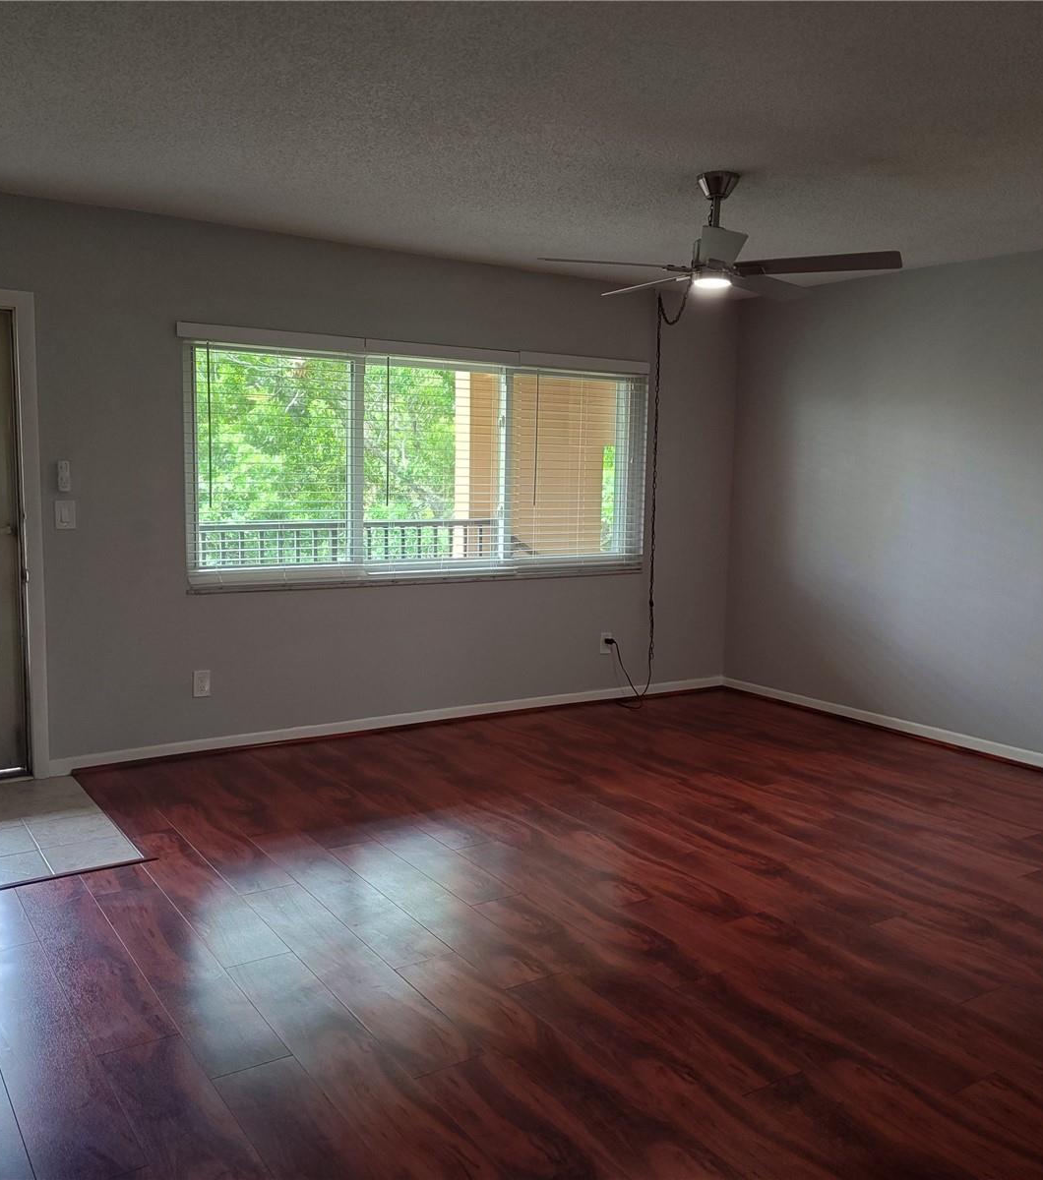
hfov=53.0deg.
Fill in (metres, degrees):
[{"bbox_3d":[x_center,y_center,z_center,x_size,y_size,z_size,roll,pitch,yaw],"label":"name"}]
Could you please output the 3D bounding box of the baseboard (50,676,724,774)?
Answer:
[{"bbox_3d":[-0.371,0.696,5.669,4.030,0.083,0.020,-3,8,-33],"label":"baseboard"}]

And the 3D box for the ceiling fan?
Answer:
[{"bbox_3d":[0.693,-1.323,3.876,1.310,0.400,1.290,-3,8,-33],"label":"ceiling fan"}]

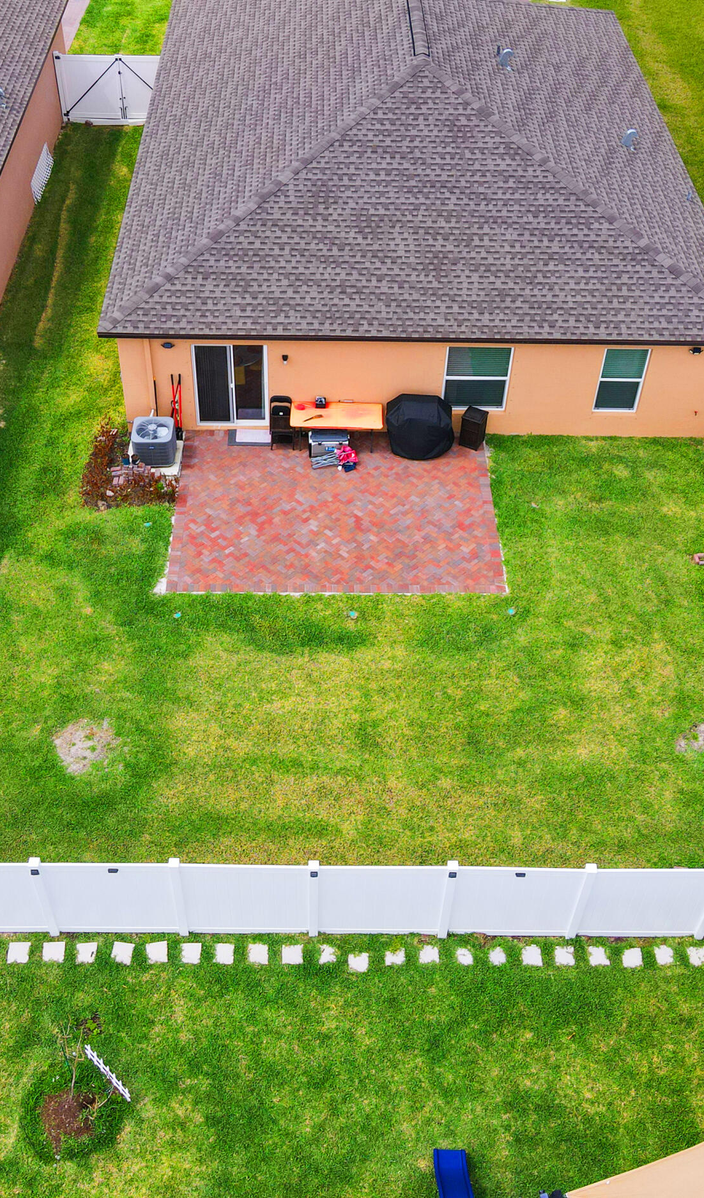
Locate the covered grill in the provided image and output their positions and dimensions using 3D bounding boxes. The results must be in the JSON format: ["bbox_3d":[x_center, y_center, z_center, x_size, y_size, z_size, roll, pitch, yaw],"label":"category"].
[{"bbox_3d":[1.406,-3.546,23.064,1.380,1.140,0.690,3,46,2],"label":"covered grill"}]

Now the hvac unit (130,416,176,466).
[{"bbox_3d":[-4.047,-3.225,22.823,0.837,0.649,0.837,1,46,-1],"label":"hvac unit"}]

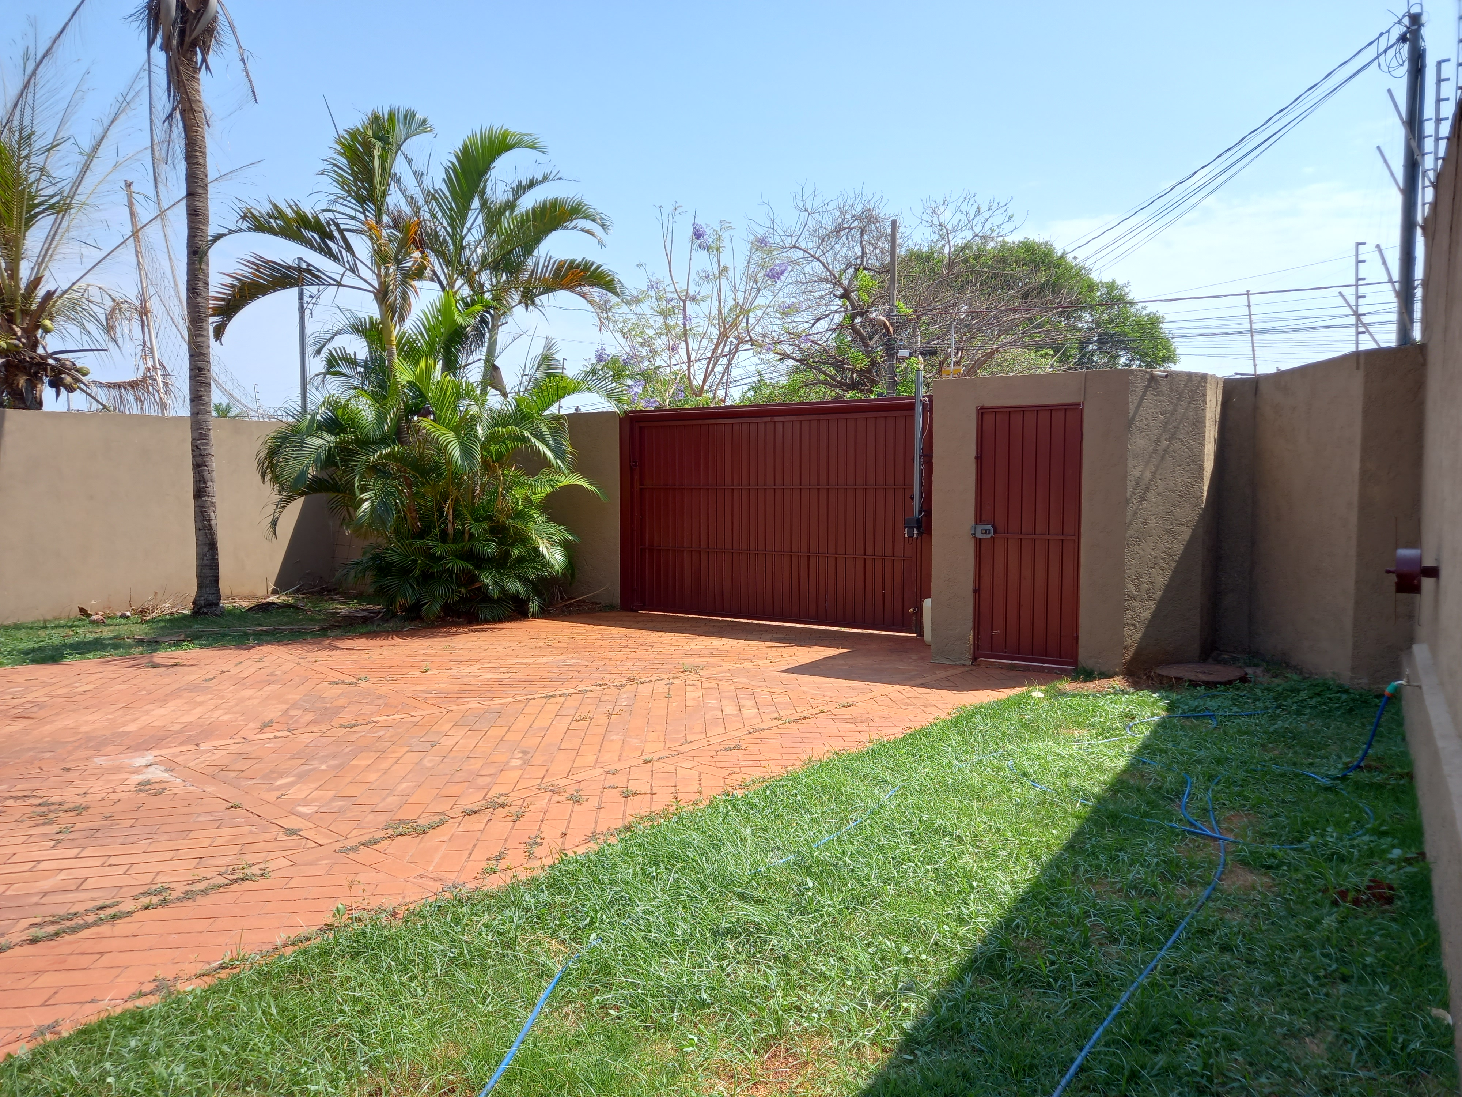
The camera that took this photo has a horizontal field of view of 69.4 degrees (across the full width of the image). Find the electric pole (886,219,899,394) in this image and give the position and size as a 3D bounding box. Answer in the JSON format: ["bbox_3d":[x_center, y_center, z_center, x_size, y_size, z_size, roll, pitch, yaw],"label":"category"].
[{"bbox_3d":[4.116,-4.389,27.261,0.250,8.149,0.250,0,4,9],"label":"electric pole"}]

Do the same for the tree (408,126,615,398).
[{"bbox_3d":[-2.459,-2.080,12.276,2.360,5.497,2.400,-1,4,-11],"label":"tree"}]

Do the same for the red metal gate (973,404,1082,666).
[{"bbox_3d":[2.323,-0.098,8.271,0.830,2.028,0.070,2,4,32],"label":"red metal gate"}]

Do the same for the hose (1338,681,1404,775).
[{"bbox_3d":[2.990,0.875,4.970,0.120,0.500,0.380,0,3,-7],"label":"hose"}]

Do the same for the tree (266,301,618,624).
[{"bbox_3d":[-3.352,-1.113,12.214,4.000,3.580,3.200,-1,4,-15],"label":"tree"}]

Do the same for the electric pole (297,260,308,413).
[{"bbox_3d":[-8.400,-2.752,20.885,0.130,5.772,0.130,-2,4,-22],"label":"electric pole"}]

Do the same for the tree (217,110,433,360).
[{"bbox_3d":[-4.723,-2.220,12.385,2.550,5.775,2.400,-2,4,-21],"label":"tree"}]

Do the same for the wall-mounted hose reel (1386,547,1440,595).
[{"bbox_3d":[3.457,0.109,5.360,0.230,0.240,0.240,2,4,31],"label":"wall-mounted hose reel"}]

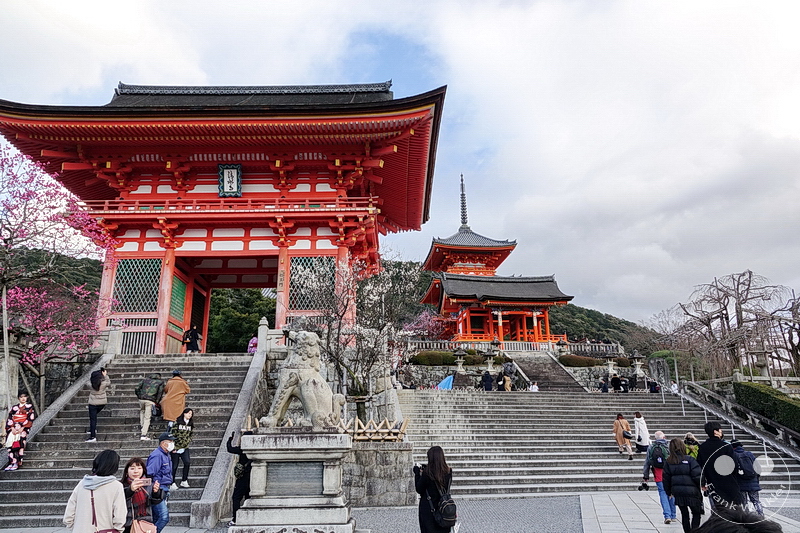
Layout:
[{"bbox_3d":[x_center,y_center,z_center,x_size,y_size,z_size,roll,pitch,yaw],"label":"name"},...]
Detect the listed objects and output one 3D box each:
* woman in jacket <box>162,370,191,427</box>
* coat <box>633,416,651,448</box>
[{"bbox_3d":[-5.454,3.333,12.957,0.580,1.568,0.480,-2,-17,5],"label":"woman in jacket"},{"bbox_3d":[8.757,5.984,19.294,0.600,1.070,0.420,1,-17,-7],"label":"coat"}]

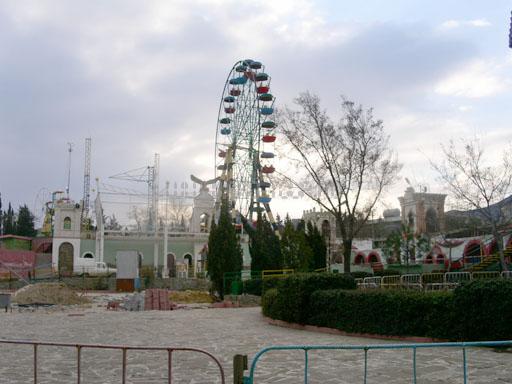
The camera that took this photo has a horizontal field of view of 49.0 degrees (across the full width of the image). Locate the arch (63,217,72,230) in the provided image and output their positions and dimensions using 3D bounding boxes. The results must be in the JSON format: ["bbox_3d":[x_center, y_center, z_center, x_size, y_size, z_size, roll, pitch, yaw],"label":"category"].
[{"bbox_3d":[-17.774,2.970,53.000,0.900,1.300,0.300,0,-7,0],"label":"arch"}]

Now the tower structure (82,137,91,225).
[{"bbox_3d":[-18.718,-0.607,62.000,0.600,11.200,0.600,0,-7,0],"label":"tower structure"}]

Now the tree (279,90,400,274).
[{"bbox_3d":[4.660,-0.083,31.000,6.600,10.800,6.200,0,-7,0],"label":"tree"}]

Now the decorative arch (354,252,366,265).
[{"bbox_3d":[10.039,6.389,54.000,1.120,1.150,0.350,0,-7,0],"label":"decorative arch"}]

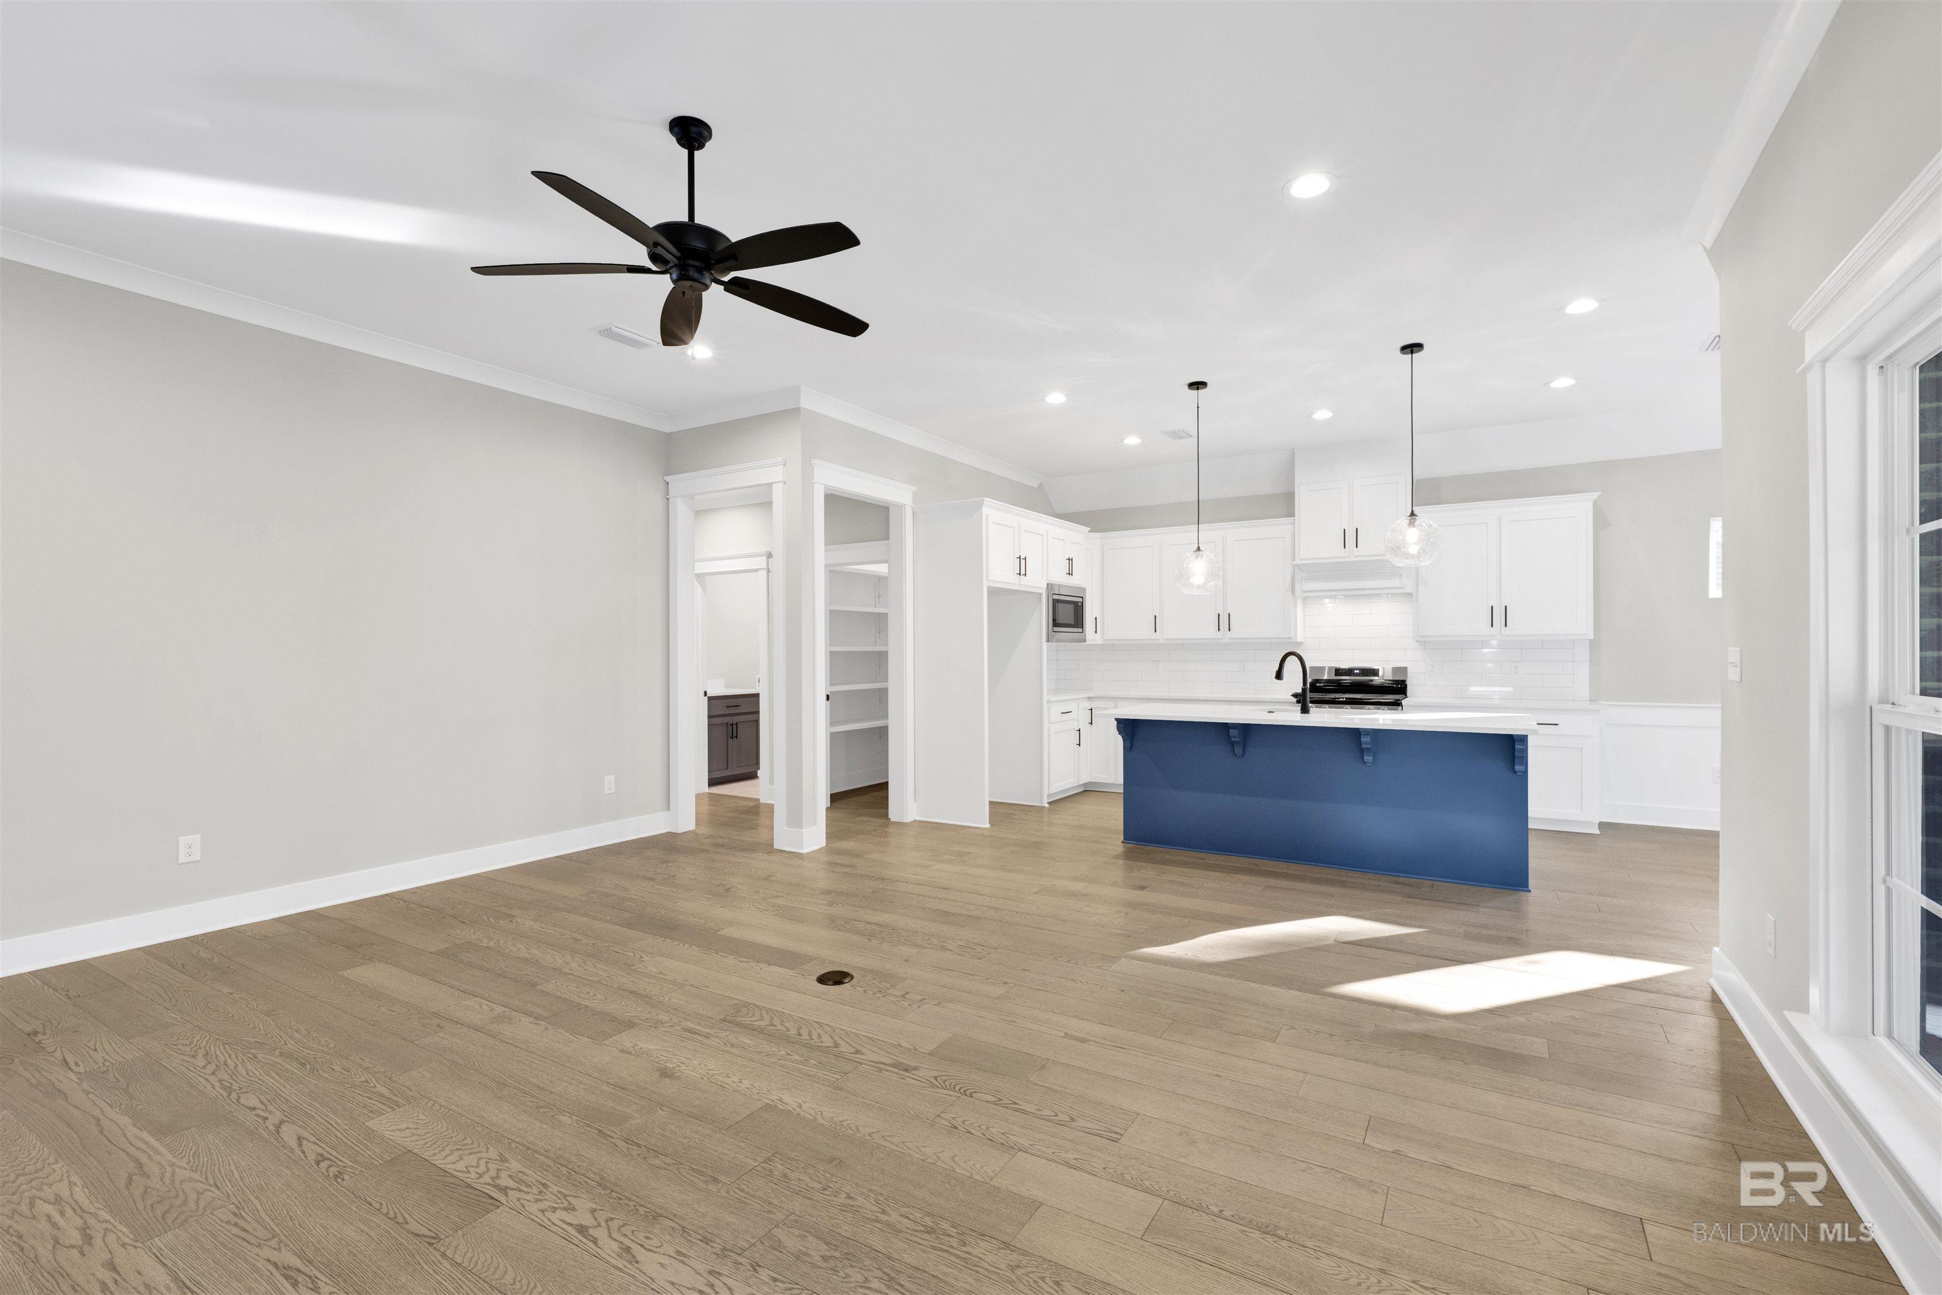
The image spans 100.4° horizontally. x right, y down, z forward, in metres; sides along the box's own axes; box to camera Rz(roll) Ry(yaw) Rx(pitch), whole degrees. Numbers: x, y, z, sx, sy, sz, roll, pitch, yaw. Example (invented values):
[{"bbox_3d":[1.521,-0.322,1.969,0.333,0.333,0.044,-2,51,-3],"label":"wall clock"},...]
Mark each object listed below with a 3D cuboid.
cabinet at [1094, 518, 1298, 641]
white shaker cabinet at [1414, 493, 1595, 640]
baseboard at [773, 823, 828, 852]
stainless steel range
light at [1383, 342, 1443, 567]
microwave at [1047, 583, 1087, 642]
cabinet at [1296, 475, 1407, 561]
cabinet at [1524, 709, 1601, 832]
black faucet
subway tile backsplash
[{"bbox_3d":[2.090,-0.558,7.476,1.760,1.070,0.345,0,0,30],"label":"cabinet"},{"bbox_3d":[4.186,-0.590,6.406,1.150,1.060,0.340,0,0,30],"label":"white shaker cabinet"},{"bbox_3d":[-1.156,1.285,5.480,0.270,0.145,0.220,0,0,30],"label":"baseboard"},{"bbox_3d":[3.150,0.751,6.655,0.765,1.180,0.690,0,0,30],"label":"stainless steel range"},{"bbox_3d":[2.606,-1.130,4.770,0.342,1.311,0.342,0,0,30],"label":"light"},{"bbox_3d":[0.672,-0.293,7.296,0.420,0.500,0.760,0,0,32],"label":"microwave"},{"bbox_3d":[3.219,-1.044,6.785,0.885,0.690,0.360,0,0,30],"label":"cabinet"},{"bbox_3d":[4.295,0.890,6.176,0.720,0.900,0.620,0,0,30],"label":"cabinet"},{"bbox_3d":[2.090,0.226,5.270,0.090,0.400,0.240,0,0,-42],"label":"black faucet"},{"bbox_3d":[2.834,-0.019,7.353,4.460,0.920,0.025,0,0,30],"label":"subway tile backsplash"}]

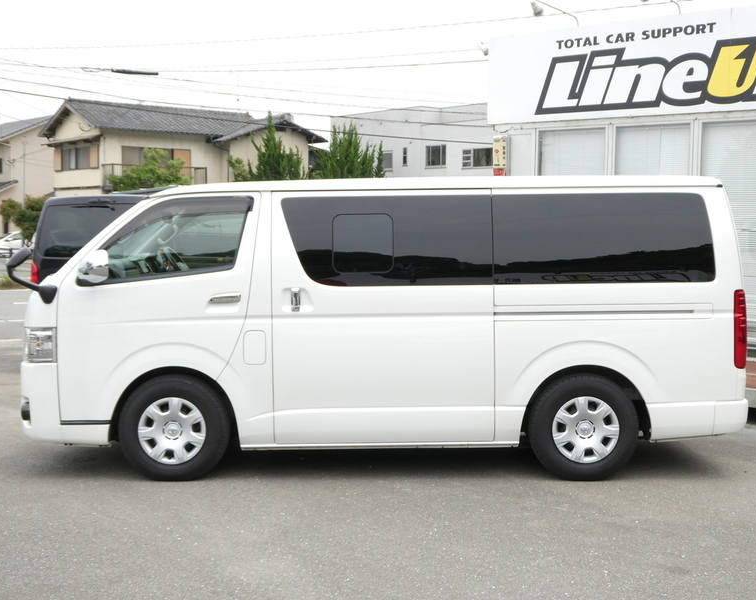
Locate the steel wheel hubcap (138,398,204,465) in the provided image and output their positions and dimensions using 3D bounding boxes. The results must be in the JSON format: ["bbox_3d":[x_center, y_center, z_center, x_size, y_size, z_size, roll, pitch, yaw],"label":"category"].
[{"bbox_3d":[-1.285,0.818,6.350,0.425,0.425,0.070,0,5,0],"label":"steel wheel hubcap"}]

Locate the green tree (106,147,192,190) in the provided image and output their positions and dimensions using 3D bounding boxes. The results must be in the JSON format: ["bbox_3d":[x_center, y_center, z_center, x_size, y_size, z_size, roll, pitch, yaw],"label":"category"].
[{"bbox_3d":[-10.185,-4.549,45.188,3.400,4.420,3.200,1,5,0],"label":"green tree"}]

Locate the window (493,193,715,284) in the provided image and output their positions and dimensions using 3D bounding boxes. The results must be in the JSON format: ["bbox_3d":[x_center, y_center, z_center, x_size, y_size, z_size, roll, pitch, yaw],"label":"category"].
[{"bbox_3d":[1.400,-0.381,6.300,1.380,0.560,0.080,0,0,0],"label":"window"}]

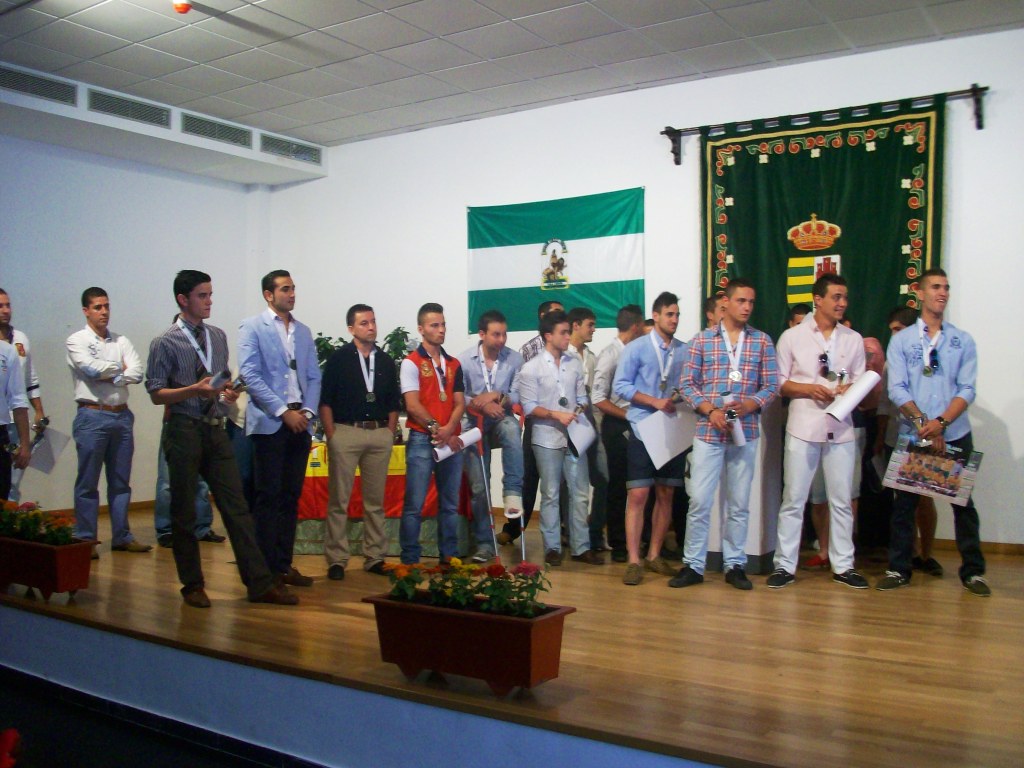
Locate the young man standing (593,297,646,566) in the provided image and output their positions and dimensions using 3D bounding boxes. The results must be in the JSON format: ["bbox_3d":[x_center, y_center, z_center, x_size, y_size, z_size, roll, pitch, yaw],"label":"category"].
[{"bbox_3d":[0.787,0.315,6.850,0.400,1.735,0.480,0,0,20],"label":"young man standing"}]

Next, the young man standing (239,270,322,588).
[{"bbox_3d":[-1.415,0.250,6.150,0.340,1.880,0.480,0,0,44],"label":"young man standing"}]

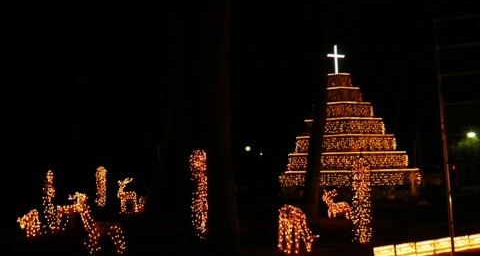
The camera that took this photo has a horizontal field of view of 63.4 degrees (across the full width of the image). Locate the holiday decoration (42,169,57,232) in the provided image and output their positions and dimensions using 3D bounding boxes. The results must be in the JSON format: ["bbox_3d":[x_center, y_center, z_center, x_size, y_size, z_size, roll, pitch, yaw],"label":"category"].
[{"bbox_3d":[-5.097,1.971,10.411,0.320,1.653,0.320,-1,-6,0],"label":"holiday decoration"}]

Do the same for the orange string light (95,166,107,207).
[{"bbox_3d":[-5.918,2.502,16.568,0.450,1.711,0.450,-1,-6,0],"label":"orange string light"}]

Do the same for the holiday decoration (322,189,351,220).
[{"bbox_3d":[2.946,2.300,11.761,0.880,0.925,0.360,1,-6,-17],"label":"holiday decoration"}]

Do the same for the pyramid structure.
[{"bbox_3d":[5.380,0.333,19.825,6.800,6.300,5.300,-1,-6,-3],"label":"pyramid structure"}]

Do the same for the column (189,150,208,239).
[{"bbox_3d":[-0.961,1.540,8.995,0.410,2.037,0.410,-1,-6,0],"label":"column"}]

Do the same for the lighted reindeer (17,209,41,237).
[{"bbox_3d":[-5.534,2.484,10.184,0.680,0.733,0.350,0,-6,-15],"label":"lighted reindeer"}]

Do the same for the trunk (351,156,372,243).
[{"bbox_3d":[2.533,1.495,8.116,0.400,1.794,0.400,-1,-6,0],"label":"trunk"}]

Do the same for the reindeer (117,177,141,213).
[{"bbox_3d":[-4.039,2.436,14.084,0.920,1.343,0.360,-1,-6,0],"label":"reindeer"}]

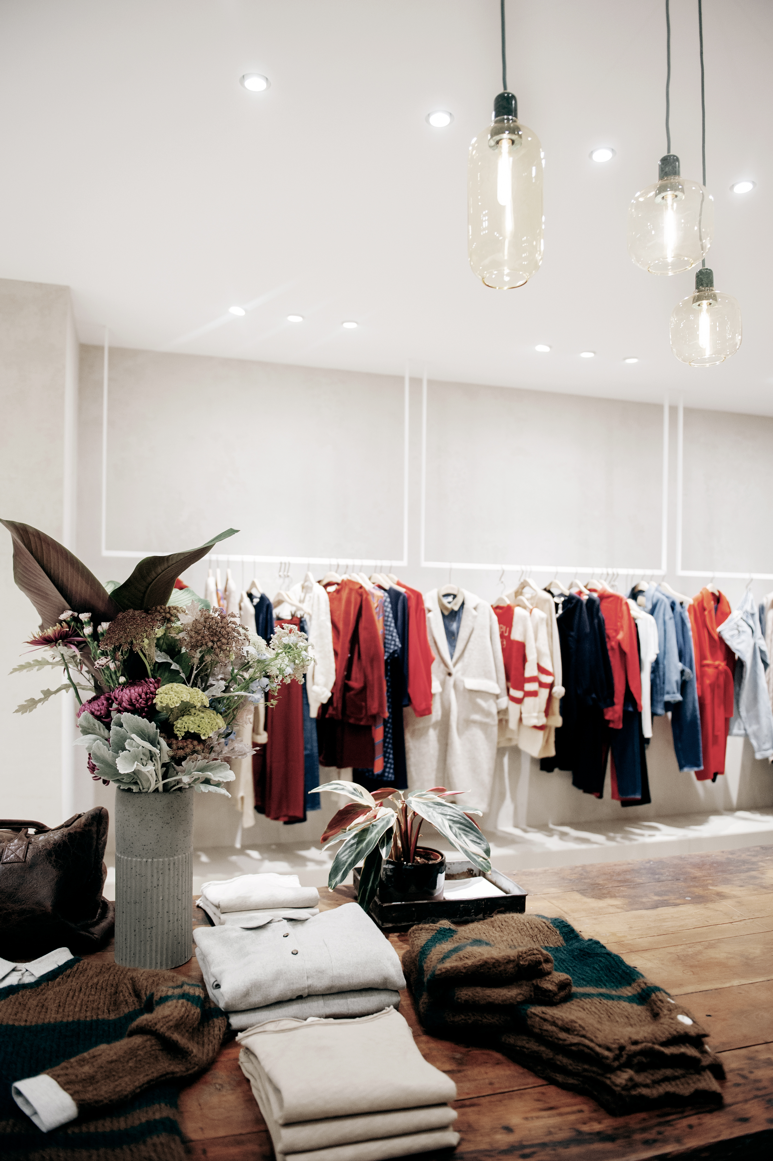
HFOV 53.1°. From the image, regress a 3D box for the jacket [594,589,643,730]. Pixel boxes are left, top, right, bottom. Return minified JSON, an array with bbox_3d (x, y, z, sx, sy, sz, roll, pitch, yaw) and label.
[{"bbox_3d":[1.268,0.419,4.260,0.140,0.751,0.410,1,-1,-17],"label":"jacket"}]

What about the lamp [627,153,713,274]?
[{"bbox_3d":[0.484,-0.624,1.320,0.138,0.190,0.138,1,-1,0],"label":"lamp"}]

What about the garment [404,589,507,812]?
[{"bbox_3d":[0.352,0.594,3.974,0.463,1.124,0.240,1,-1,-12],"label":"garment"}]

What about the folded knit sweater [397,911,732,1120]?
[{"bbox_3d":[0.225,0.588,1.092,0.320,0.115,0.380,1,-1,-17],"label":"folded knit sweater"}]

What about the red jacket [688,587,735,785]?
[{"bbox_3d":[1.861,0.570,4.440,0.160,1.077,0.420,1,-1,-17],"label":"red jacket"}]

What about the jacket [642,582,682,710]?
[{"bbox_3d":[1.478,0.377,4.282,0.180,0.670,0.460,2,-1,-20],"label":"jacket"}]

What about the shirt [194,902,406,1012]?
[{"bbox_3d":[-0.145,0.601,1.245,0.275,0.055,0.245,2,-1,-18],"label":"shirt"}]

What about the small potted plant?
[{"bbox_3d":[0.031,0.532,1.570,0.340,0.250,0.280,2,-1,-16],"label":"small potted plant"}]

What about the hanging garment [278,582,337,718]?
[{"bbox_3d":[-0.375,0.327,3.740,0.180,0.660,0.460,2,-1,-32],"label":"hanging garment"}]

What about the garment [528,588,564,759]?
[{"bbox_3d":[0.777,0.485,4.077,0.200,0.840,0.450,2,-1,-26],"label":"garment"}]

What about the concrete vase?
[{"bbox_3d":[-0.400,0.494,1.340,0.135,0.291,0.135,1,-1,-17],"label":"concrete vase"}]

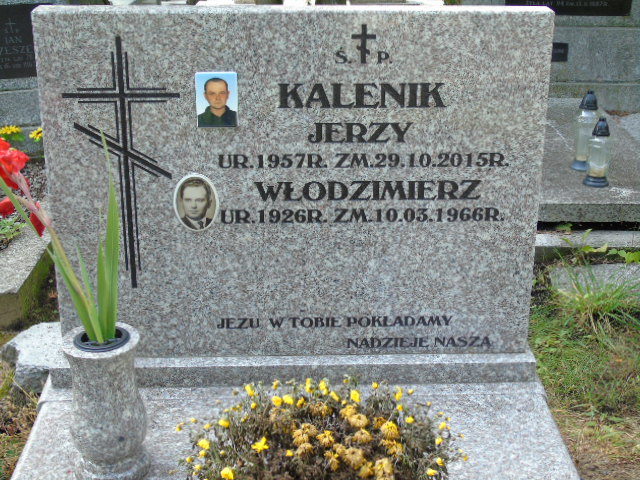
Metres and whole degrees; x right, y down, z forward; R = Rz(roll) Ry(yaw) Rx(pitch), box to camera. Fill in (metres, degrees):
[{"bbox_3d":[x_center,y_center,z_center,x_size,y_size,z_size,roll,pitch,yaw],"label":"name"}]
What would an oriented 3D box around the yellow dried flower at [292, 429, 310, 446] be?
[{"bbox_3d":[-0.032,0.336,1.698,0.030,0.029,0.030,0,23,0],"label":"yellow dried flower"}]

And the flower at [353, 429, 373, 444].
[{"bbox_3d":[0.065,0.301,1.530,0.031,0.021,0.031,0,23,-2],"label":"flower"}]

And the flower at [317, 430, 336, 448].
[{"bbox_3d":[0.011,0.338,1.693,0.033,0.028,0.032,0,23,0],"label":"flower"}]

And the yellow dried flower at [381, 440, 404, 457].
[{"bbox_3d":[0.121,0.348,1.672,0.039,0.026,0.035,0,23,0],"label":"yellow dried flower"}]

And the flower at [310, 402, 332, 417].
[{"bbox_3d":[0.002,0.272,1.599,0.035,0.019,0.035,0,23,-2],"label":"flower"}]

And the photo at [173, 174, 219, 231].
[{"bbox_3d":[-0.248,-0.075,1.990,0.090,0.120,0.010,0,19,-2],"label":"photo"}]

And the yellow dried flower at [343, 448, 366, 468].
[{"bbox_3d":[0.051,0.324,1.488,0.036,0.030,0.036,0,23,-2],"label":"yellow dried flower"}]

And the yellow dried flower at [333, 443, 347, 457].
[{"bbox_3d":[0.029,0.315,1.503,0.024,0.020,0.024,0,23,-2],"label":"yellow dried flower"}]

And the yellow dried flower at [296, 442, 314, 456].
[{"bbox_3d":[-0.022,0.315,1.502,0.027,0.018,0.027,0,23,-2],"label":"yellow dried flower"}]

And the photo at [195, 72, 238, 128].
[{"bbox_3d":[-0.204,-0.276,1.981,0.082,0.111,0.007,0,20,-2],"label":"photo"}]

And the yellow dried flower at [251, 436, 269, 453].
[{"bbox_3d":[-0.103,0.347,1.695,0.030,0.025,0.029,0,23,0],"label":"yellow dried flower"}]

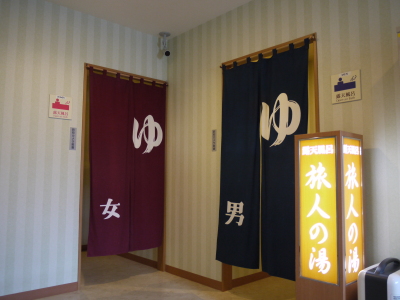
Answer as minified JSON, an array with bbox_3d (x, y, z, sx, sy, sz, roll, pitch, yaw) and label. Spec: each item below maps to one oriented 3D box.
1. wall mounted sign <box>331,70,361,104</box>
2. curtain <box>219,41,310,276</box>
[{"bbox_3d":[0.969,-0.415,2.457,0.010,0.199,0.201,4,-6,-42],"label":"wall mounted sign"},{"bbox_3d":[0.464,0.081,2.897,0.100,1.720,0.895,4,-6,-42],"label":"curtain"}]

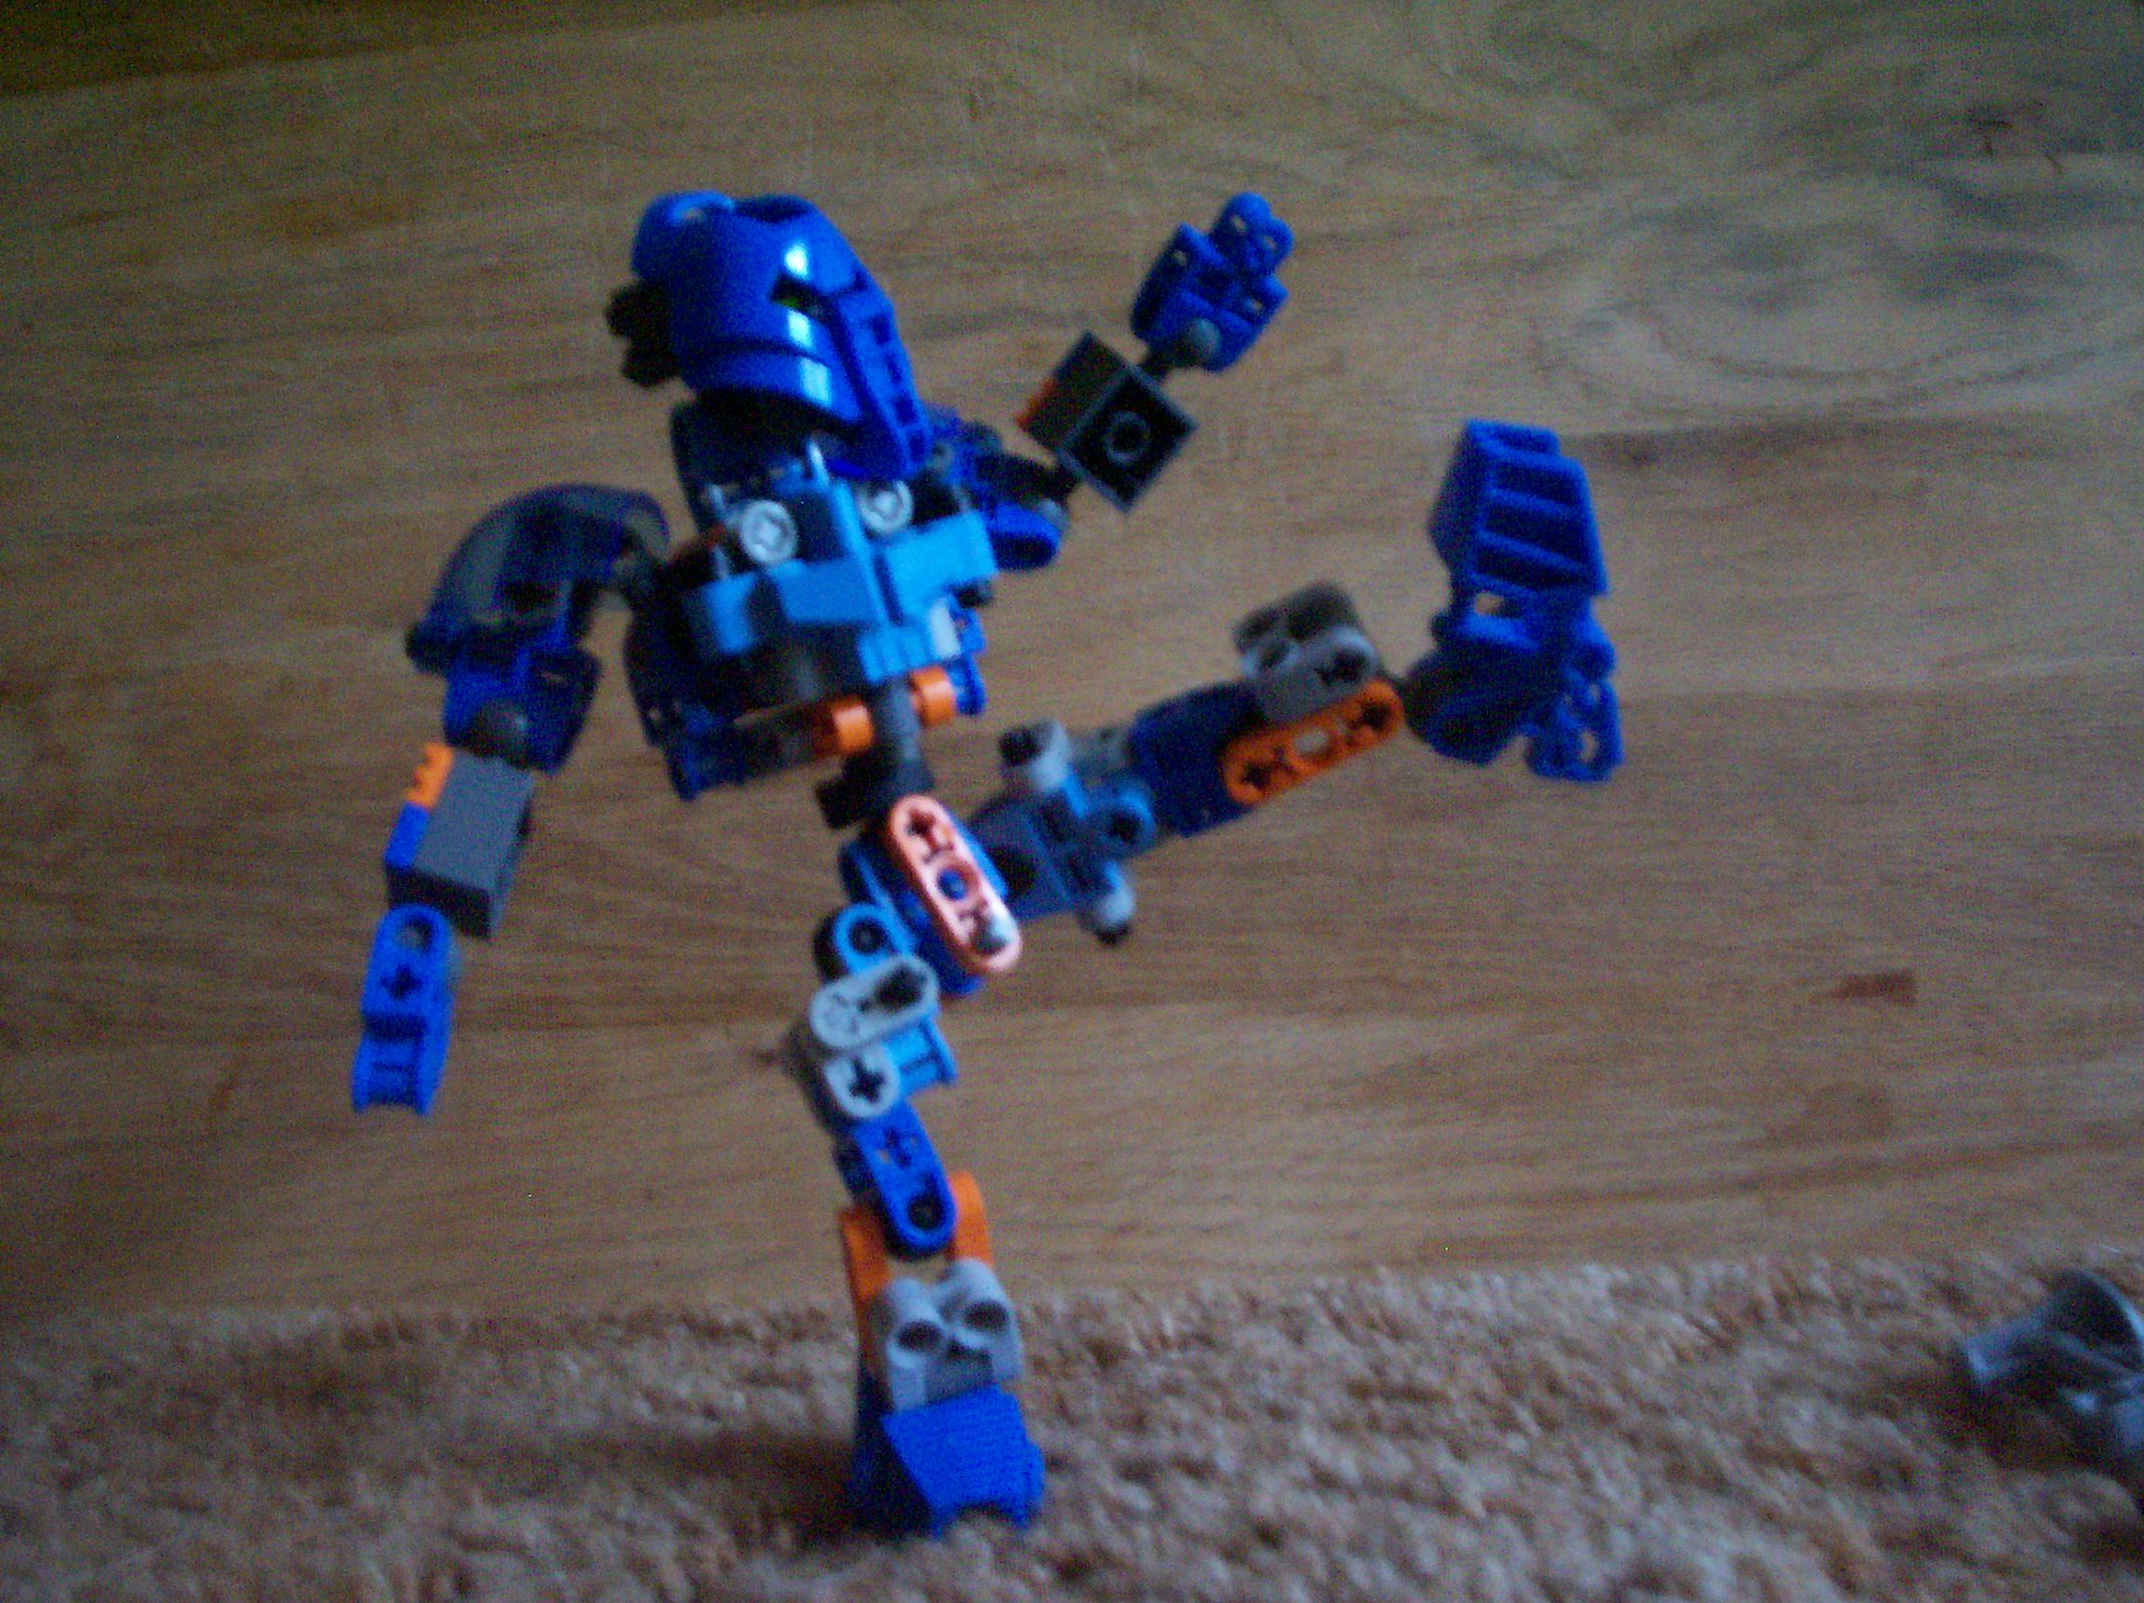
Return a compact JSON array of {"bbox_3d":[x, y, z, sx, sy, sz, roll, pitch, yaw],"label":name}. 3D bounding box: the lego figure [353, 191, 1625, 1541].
[{"bbox_3d":[-0.011,0.003,0.273,0.144,0.167,0.098,-7,8,-28],"label":"lego figure"}]

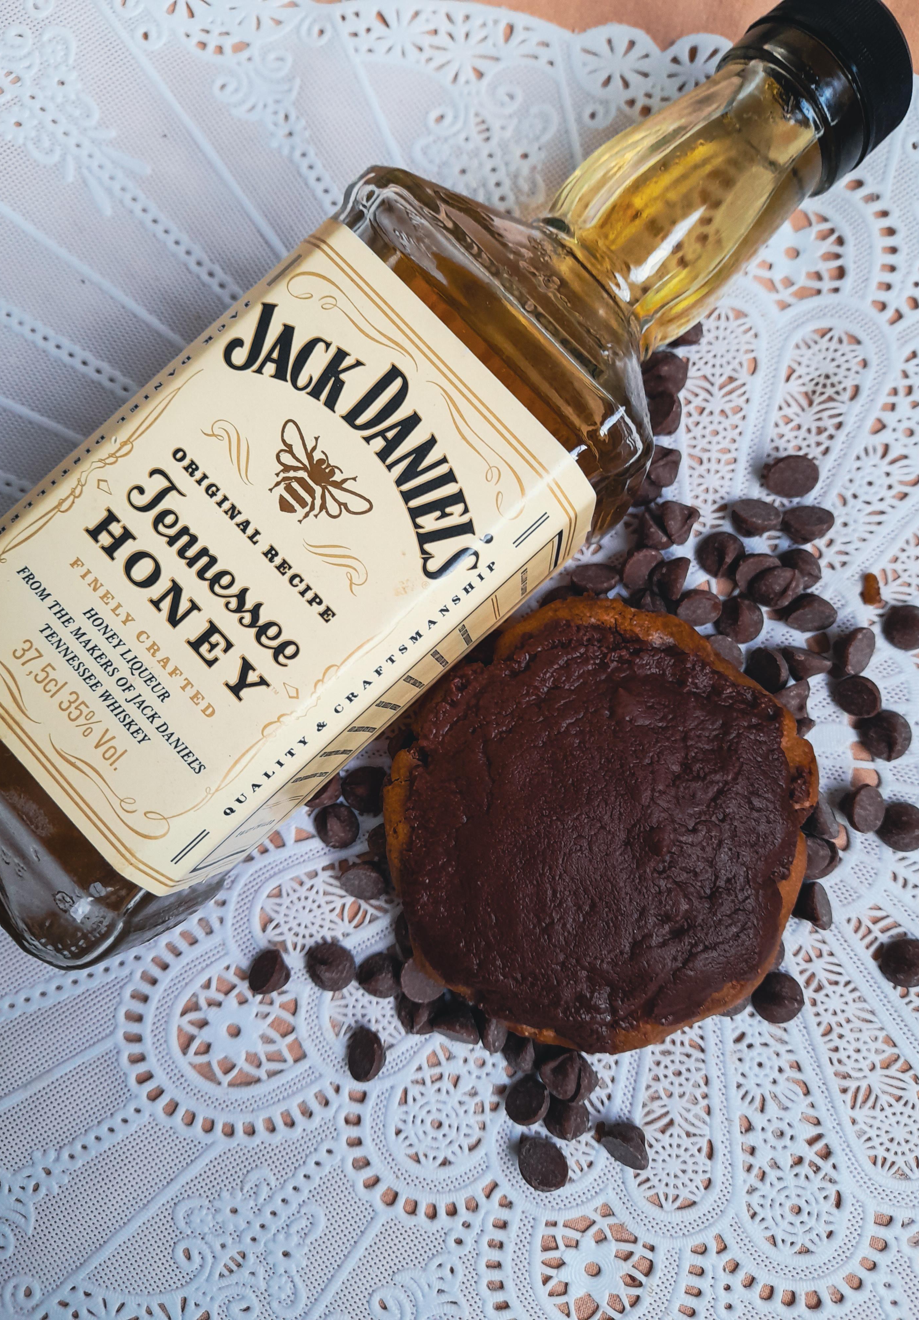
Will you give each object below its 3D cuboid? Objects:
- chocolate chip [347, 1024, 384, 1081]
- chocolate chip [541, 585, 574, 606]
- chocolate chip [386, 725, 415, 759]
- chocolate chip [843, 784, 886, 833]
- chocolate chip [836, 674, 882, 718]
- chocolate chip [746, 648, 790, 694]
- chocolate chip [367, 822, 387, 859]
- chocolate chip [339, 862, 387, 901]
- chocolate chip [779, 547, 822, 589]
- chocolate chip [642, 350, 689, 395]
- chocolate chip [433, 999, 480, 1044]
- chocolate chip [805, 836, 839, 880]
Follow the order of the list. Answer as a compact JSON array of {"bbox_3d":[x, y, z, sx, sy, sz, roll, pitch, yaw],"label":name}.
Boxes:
[{"bbox_3d":[-0.018,0.082,0.198,0.006,0.011,0.011,15,85,-42],"label":"chocolate chip"},{"bbox_3d":[0.022,-0.012,0.201,0.010,0.007,0.010,0,86,3],"label":"chocolate chip"},{"bbox_3d":[-0.013,0.020,0.201,0.007,0.010,0.010,-33,84,35],"label":"chocolate chip"},{"bbox_3d":[0.082,0.031,0.198,0.010,0.007,0.010,7,84,-26],"label":"chocolate chip"},{"bbox_3d":[0.084,0.007,0.199,0.010,0.007,0.010,0,105,44],"label":"chocolate chip"},{"bbox_3d":[0.066,0.001,0.200,0.007,0.010,0.010,-14,84,-31],"label":"chocolate chip"},{"bbox_3d":[-0.015,0.038,0.199,0.010,0.007,0.010,0,86,3],"label":"chocolate chip"},{"bbox_3d":[-0.020,0.046,0.206,0.010,0.010,0.007,3,46,22],"label":"chocolate chip"},{"bbox_3d":[0.072,-0.019,0.198,0.010,0.007,0.010,0,88,-3],"label":"chocolate chip"},{"bbox_3d":[0.045,-0.063,0.206,0.010,0.007,0.010,0,93,6],"label":"chocolate chip"},{"bbox_3d":[0.001,0.074,0.199,0.010,0.010,0.007,16,53,12],"label":"chocolate chip"},{"bbox_3d":[0.075,0.041,0.197,0.007,0.010,0.010,9,85,-36],"label":"chocolate chip"}]

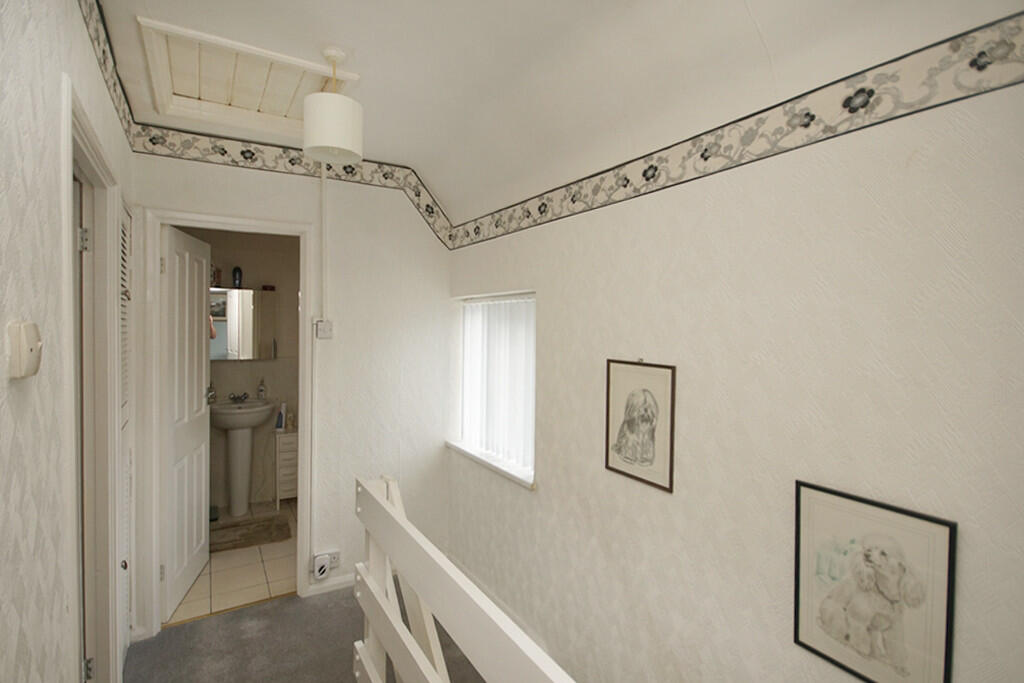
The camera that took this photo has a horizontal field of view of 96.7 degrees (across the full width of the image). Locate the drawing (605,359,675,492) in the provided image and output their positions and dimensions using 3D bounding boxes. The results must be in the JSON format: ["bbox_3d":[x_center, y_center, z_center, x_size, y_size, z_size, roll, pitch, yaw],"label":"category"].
[{"bbox_3d":[0.461,0.288,1.647,0.018,0.426,0.308,0,2,-34],"label":"drawing"}]

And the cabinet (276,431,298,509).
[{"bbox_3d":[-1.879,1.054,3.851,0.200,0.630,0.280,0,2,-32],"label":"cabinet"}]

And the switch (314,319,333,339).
[{"bbox_3d":[-1.058,-0.068,2.566,0.088,0.092,0.028,0,2,-29],"label":"switch"}]

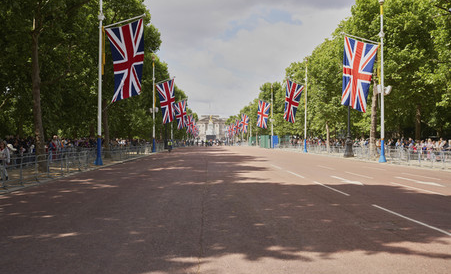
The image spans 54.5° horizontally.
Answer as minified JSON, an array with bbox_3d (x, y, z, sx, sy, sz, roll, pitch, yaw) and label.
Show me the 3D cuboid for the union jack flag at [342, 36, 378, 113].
[{"bbox_3d":[10.369,-4.763,33.600,2.800,5.750,0.600,0,0,-2],"label":"union jack flag"}]

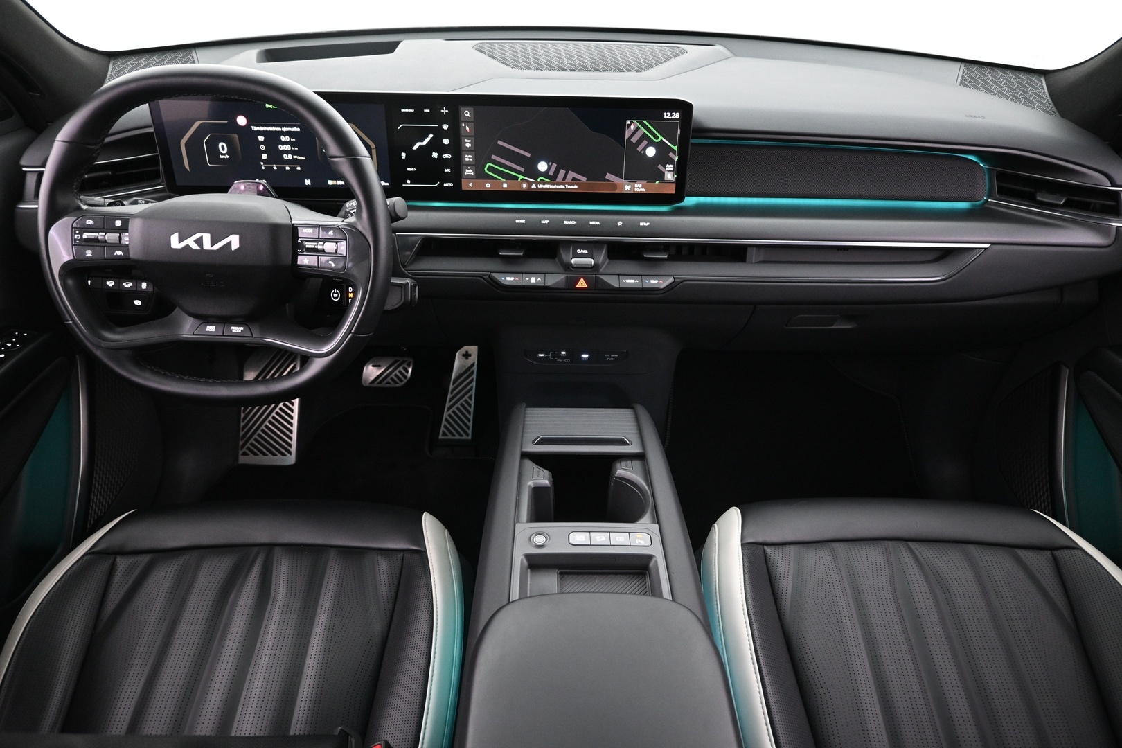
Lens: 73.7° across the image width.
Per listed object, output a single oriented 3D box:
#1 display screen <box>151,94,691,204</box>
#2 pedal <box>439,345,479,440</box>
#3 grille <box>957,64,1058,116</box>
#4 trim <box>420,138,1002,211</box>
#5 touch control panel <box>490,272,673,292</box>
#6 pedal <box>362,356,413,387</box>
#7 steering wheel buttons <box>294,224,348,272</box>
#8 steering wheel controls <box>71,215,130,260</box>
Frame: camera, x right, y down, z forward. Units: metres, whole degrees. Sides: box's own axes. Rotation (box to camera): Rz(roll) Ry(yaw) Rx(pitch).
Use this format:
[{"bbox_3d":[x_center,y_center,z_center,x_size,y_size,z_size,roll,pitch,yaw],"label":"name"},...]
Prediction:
[{"bbox_3d":[-0.183,-0.306,1.013,0.710,0.142,0.030,1,26,-1],"label":"display screen"},{"bbox_3d":[-0.194,0.035,1.462,0.064,0.185,0.028,4,-8,0],"label":"pedal"},{"bbox_3d":[0.685,-0.440,1.160,0.140,0.030,0.150,18,39,12],"label":"grille"},{"bbox_3d":[0.193,-0.276,1.044,0.800,0.095,0.040,1,25,-1],"label":"trim"},{"bbox_3d":[0.030,-0.130,1.055,0.258,0.027,0.022,1,11,-1],"label":"touch control panel"},{"bbox_3d":[-0.330,-0.005,1.420,0.097,0.059,0.025,1,0,-1],"label":"pedal"},{"bbox_3d":[-0.260,-0.136,0.808,0.061,0.051,0.020,3,10,-1],"label":"steering wheel buttons"},{"bbox_3d":[-0.497,-0.147,0.808,0.064,0.050,0.020,3,10,-1],"label":"steering wheel controls"}]

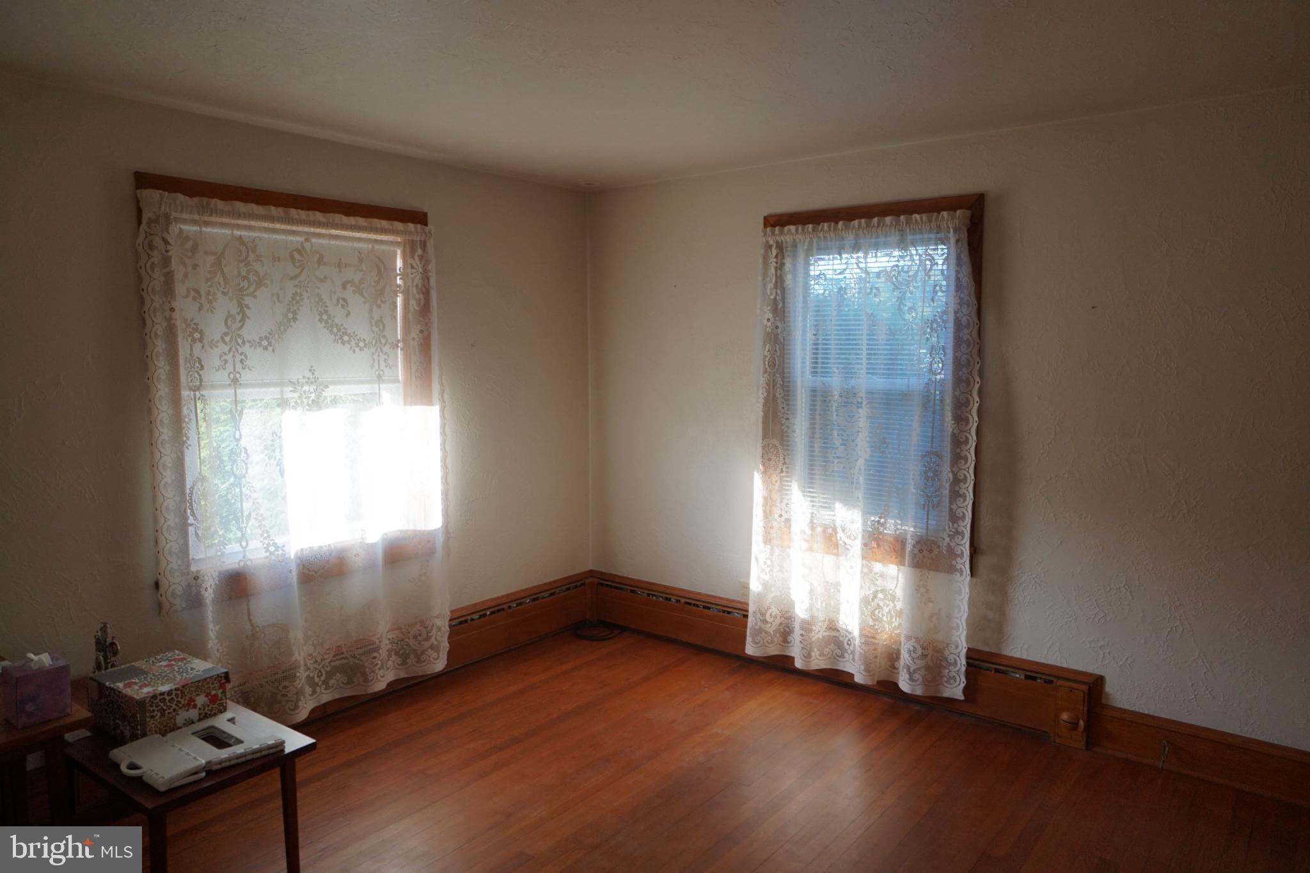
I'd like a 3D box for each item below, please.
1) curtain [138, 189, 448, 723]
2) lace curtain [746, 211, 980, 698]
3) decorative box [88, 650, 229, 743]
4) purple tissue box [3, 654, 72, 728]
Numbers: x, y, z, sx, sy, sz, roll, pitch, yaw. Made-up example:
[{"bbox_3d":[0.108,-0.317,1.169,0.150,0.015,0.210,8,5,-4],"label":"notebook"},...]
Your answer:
[{"bbox_3d":[-1.388,0.122,3.596,0.120,2.057,1.260,5,8,38],"label":"curtain"},{"bbox_3d":[0.891,0.085,3.909,1.059,2.067,0.120,5,8,38],"label":"lace curtain"},{"bbox_3d":[-1.507,0.785,2.662,0.300,0.128,0.252,4,7,34],"label":"decorative box"},{"bbox_3d":[-1.561,0.643,2.208,0.109,0.132,0.112,5,8,39],"label":"purple tissue box"}]

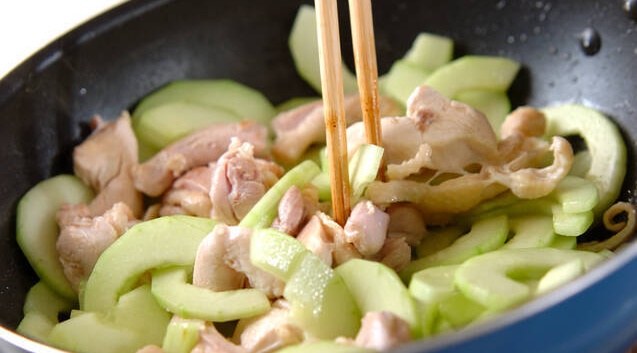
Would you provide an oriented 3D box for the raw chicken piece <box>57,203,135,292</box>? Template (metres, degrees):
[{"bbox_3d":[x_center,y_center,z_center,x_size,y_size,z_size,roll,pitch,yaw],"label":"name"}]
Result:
[{"bbox_3d":[-0.074,0.023,0.718,0.026,0.021,0.023,-9,31,6],"label":"raw chicken piece"}]

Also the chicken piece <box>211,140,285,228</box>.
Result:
[{"bbox_3d":[-0.025,0.002,0.757,0.025,0.024,0.025,-8,32,5],"label":"chicken piece"}]

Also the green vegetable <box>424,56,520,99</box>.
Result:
[{"bbox_3d":[0.053,-0.034,0.757,0.035,0.015,0.018,-20,32,-11],"label":"green vegetable"}]

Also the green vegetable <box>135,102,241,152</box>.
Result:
[{"bbox_3d":[-0.049,-0.017,0.805,0.041,0.010,0.032,5,58,-3],"label":"green vegetable"}]

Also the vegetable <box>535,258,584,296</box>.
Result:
[{"bbox_3d":[0.077,0.032,0.690,0.021,0.010,0.015,-35,39,-32],"label":"vegetable"}]

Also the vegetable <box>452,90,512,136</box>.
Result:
[{"bbox_3d":[0.059,-0.022,0.795,0.026,0.010,0.026,-8,49,5],"label":"vegetable"}]

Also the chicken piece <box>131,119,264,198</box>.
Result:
[{"bbox_3d":[-0.040,-0.006,0.742,0.044,0.019,0.025,-15,31,-3],"label":"chicken piece"}]

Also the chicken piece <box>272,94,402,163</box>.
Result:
[{"bbox_3d":[0.007,-0.017,0.783,0.046,0.020,0.022,-15,32,-5],"label":"chicken piece"}]

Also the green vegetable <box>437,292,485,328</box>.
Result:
[{"bbox_3d":[0.043,0.041,0.655,0.019,0.013,0.016,-9,31,6],"label":"green vegetable"}]

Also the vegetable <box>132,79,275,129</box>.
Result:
[{"bbox_3d":[-0.041,-0.025,0.775,0.048,0.022,0.018,-4,32,14],"label":"vegetable"}]

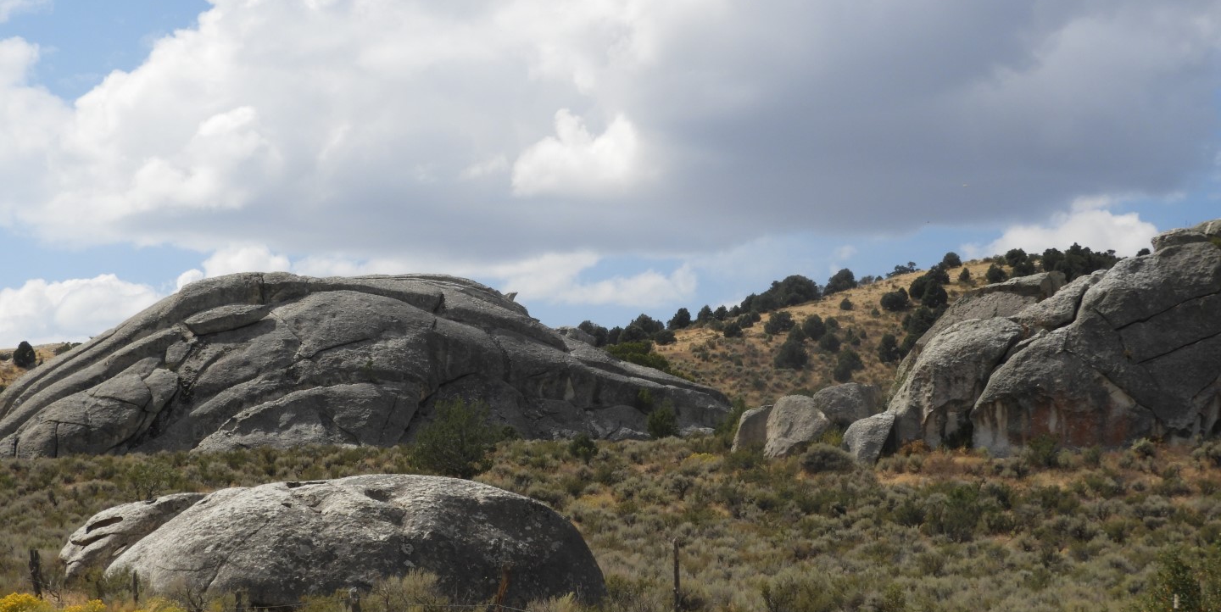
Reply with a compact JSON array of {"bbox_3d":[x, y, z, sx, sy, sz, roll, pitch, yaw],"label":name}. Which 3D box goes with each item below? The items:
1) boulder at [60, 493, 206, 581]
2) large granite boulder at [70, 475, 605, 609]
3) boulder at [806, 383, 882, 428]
[{"bbox_3d":[-9.159,4.669,66.000,3.000,2.000,2.600,0,-3,10],"label":"boulder"},{"bbox_3d":[-4.777,4.475,62.500,9.000,2.600,5.400,0,-3,10],"label":"large granite boulder"},{"bbox_3d":[12.070,5.362,172.000,3.600,2.800,3.200,0,-3,0],"label":"boulder"}]

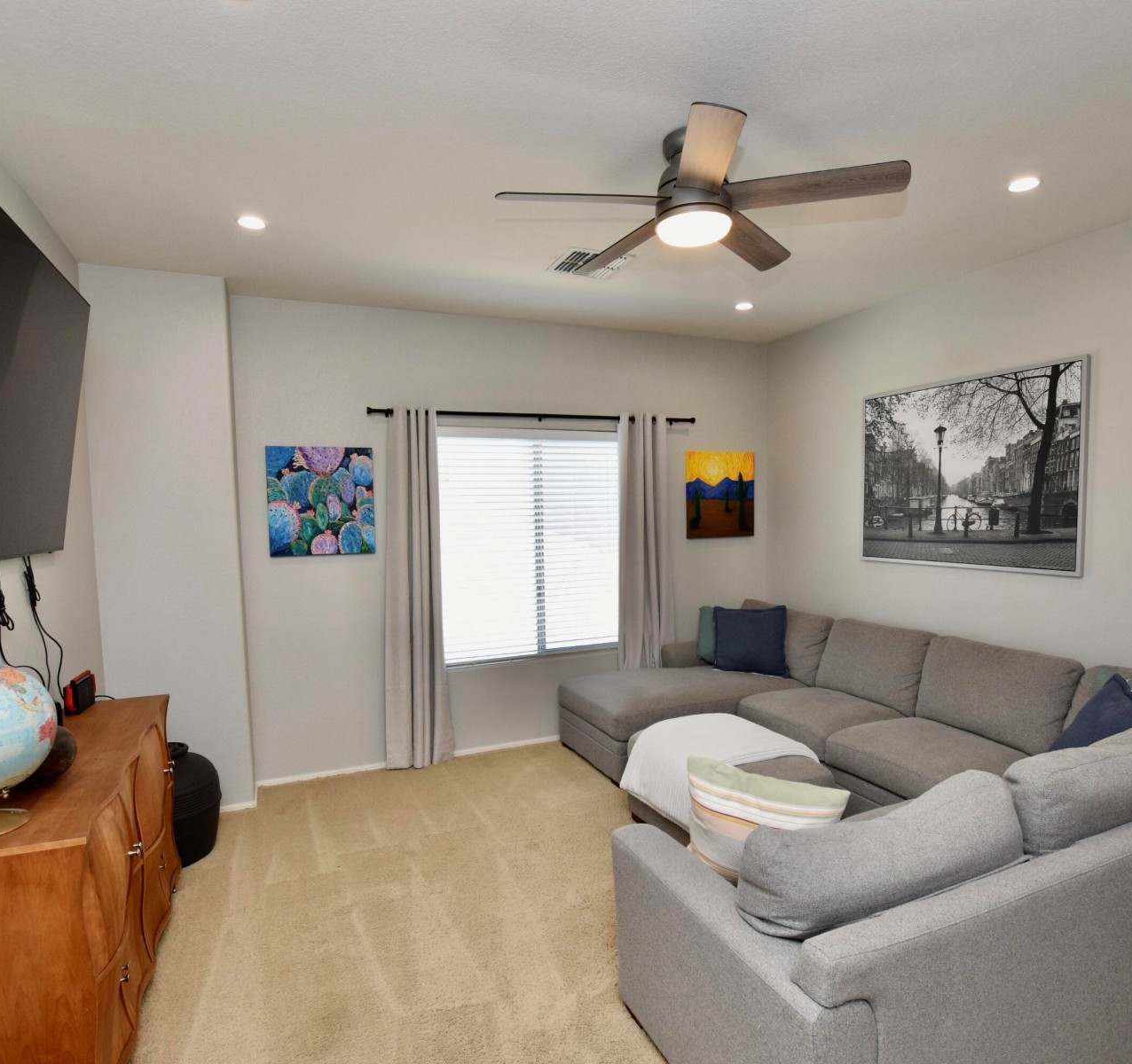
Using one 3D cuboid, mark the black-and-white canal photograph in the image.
[{"bbox_3d":[2.192,-0.319,3.714,0.035,1.033,1.286,-3,3,-24],"label":"black-and-white canal photograph"}]

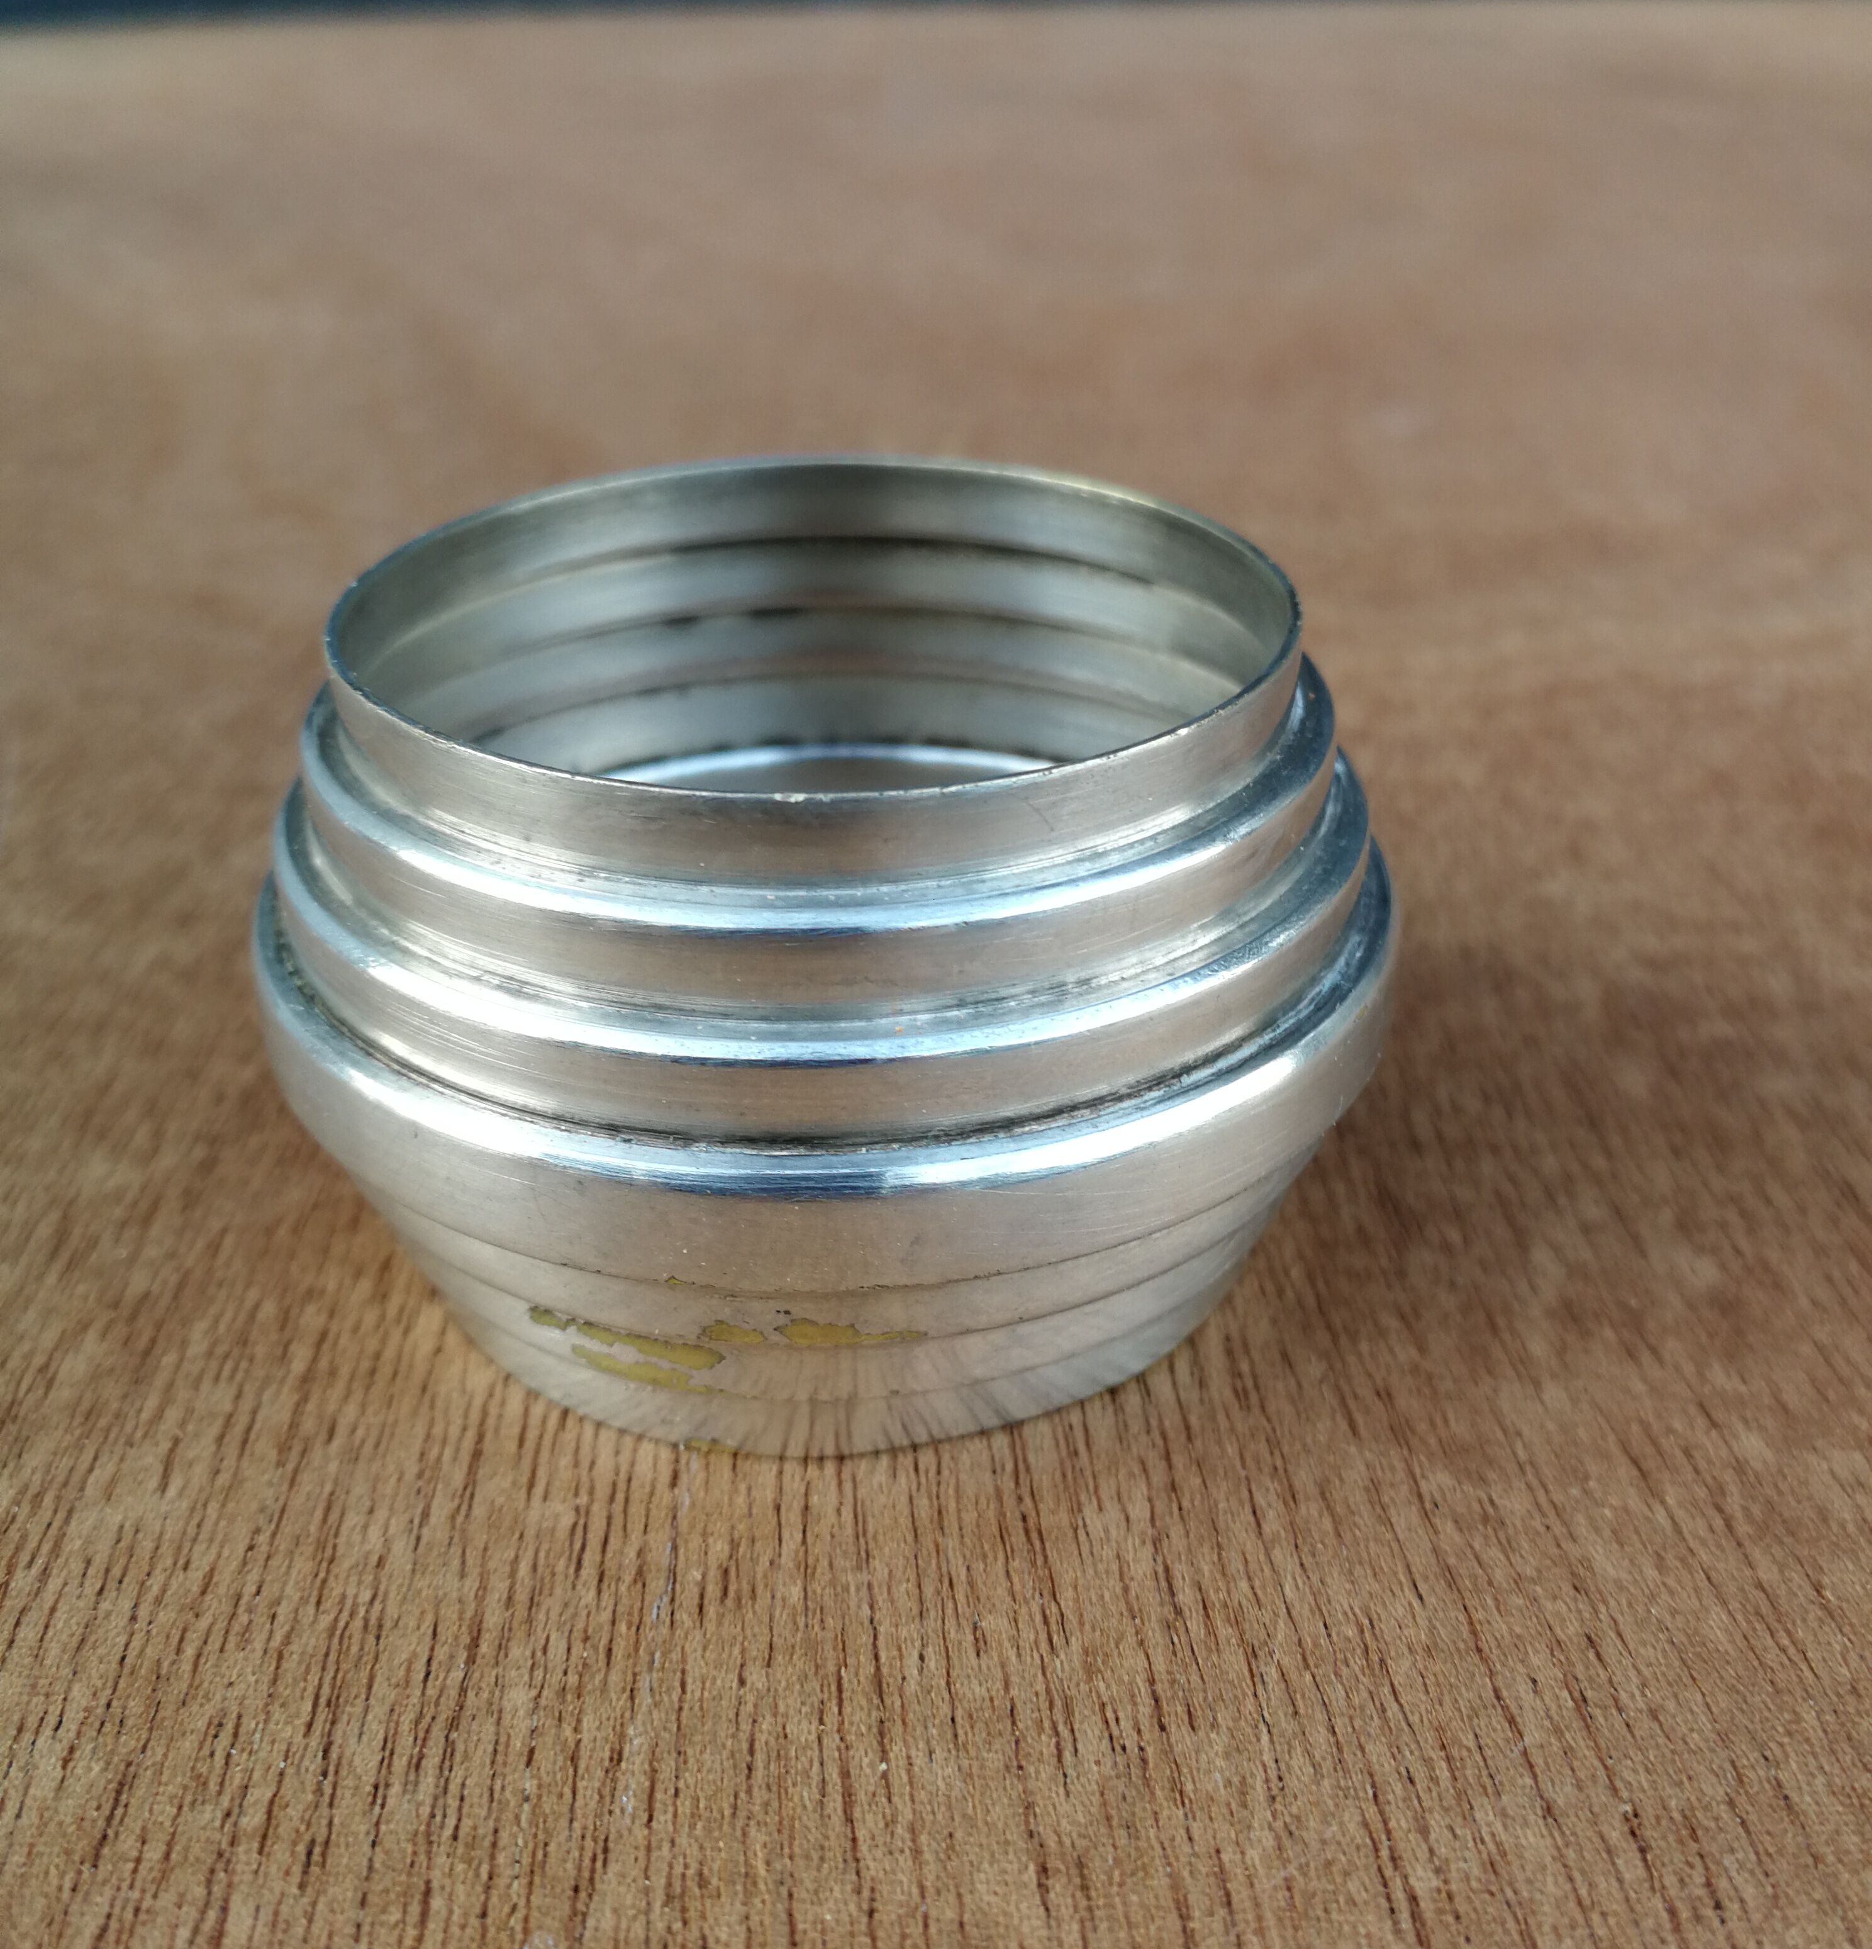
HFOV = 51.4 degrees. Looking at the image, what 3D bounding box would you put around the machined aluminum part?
[{"bbox_3d":[-0.006,-0.005,0.123,0.070,0.040,0.070,0,31,0],"label":"machined aluminum part"}]

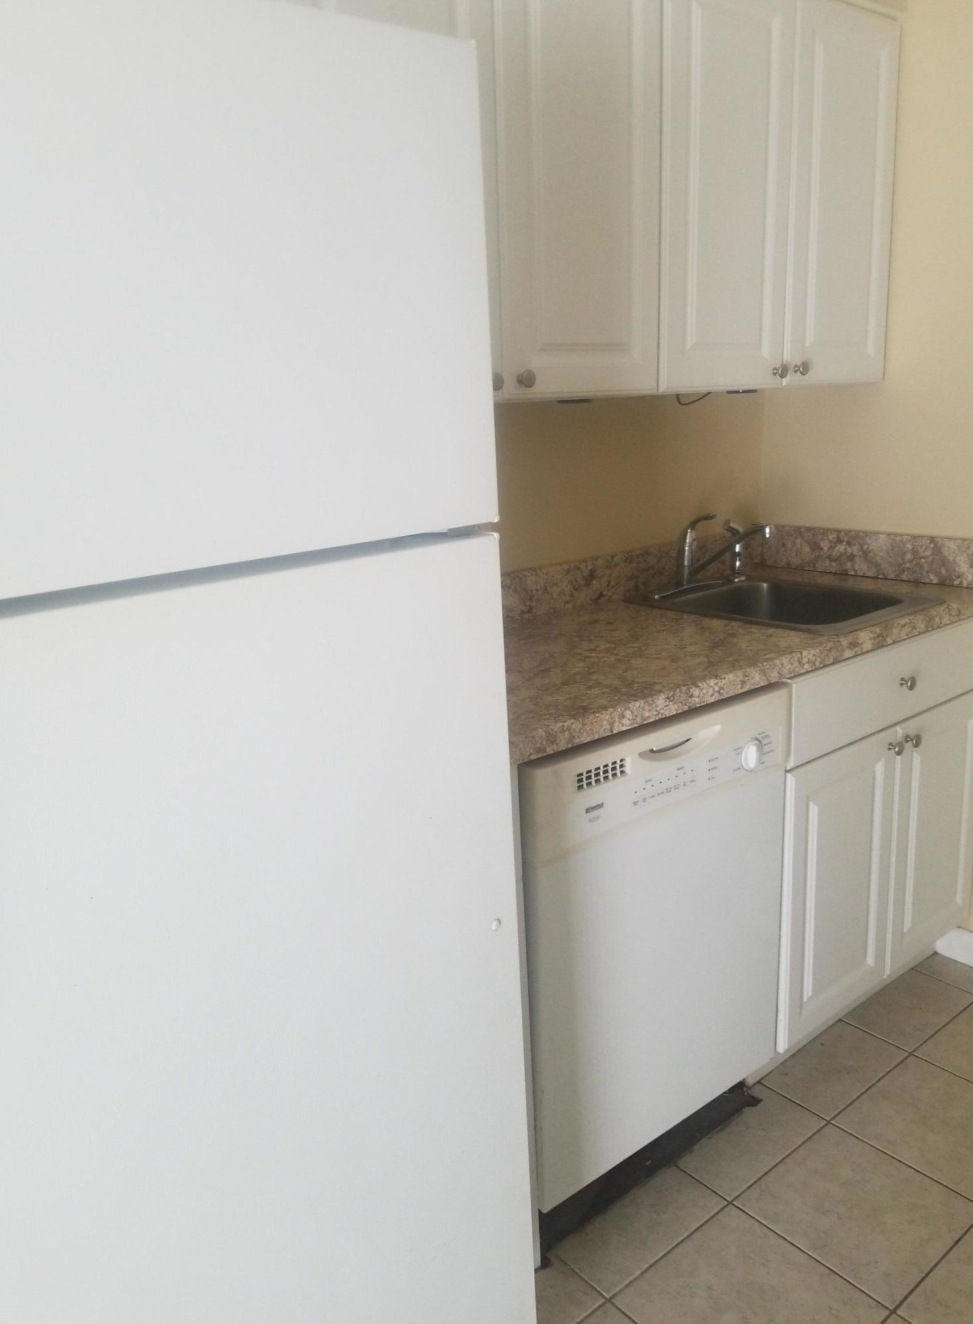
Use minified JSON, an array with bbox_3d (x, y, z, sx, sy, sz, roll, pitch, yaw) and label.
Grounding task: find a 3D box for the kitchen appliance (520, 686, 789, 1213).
[{"bbox_3d":[0.115,0.413,1.859,0.606,0.788,0.602,-14,18,-37],"label":"kitchen appliance"}]

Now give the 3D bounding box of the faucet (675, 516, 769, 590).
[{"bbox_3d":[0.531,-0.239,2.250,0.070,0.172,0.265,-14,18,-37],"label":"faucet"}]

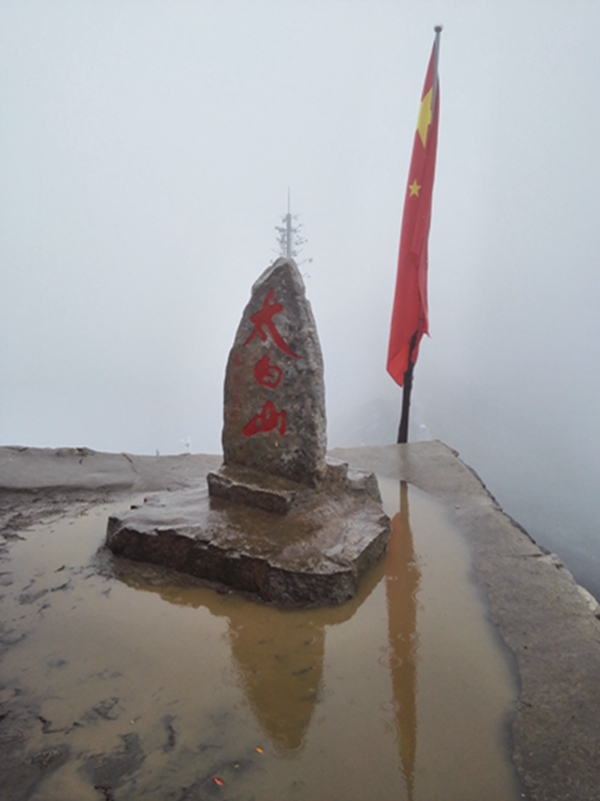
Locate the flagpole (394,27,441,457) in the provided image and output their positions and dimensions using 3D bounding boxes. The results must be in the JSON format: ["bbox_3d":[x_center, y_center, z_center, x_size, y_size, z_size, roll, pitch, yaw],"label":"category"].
[{"bbox_3d":[0.839,-1.025,4.735,0.085,2.901,0.085,2,18,0],"label":"flagpole"}]

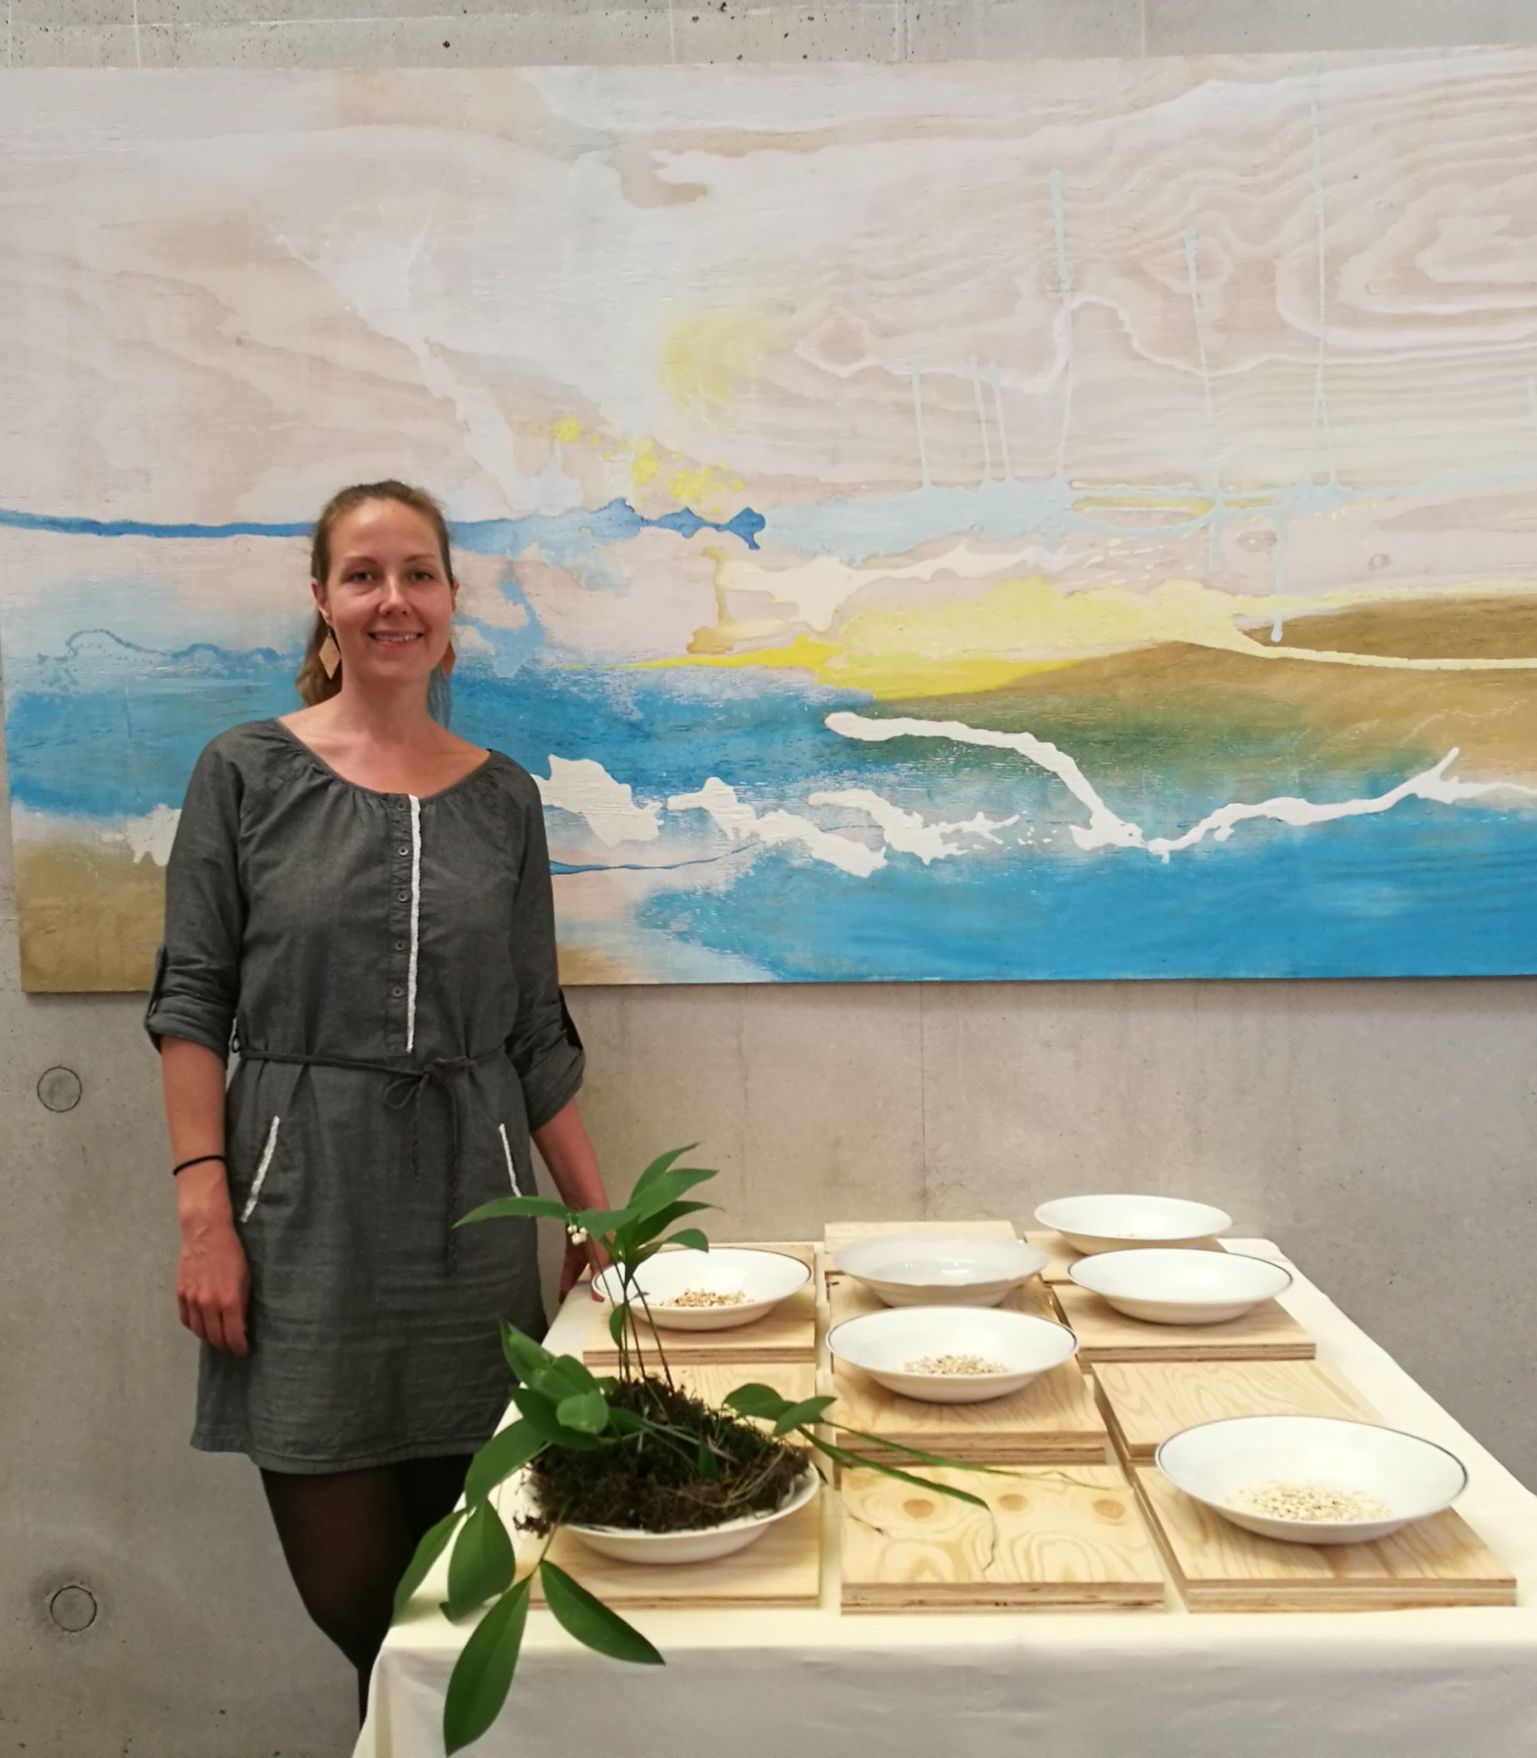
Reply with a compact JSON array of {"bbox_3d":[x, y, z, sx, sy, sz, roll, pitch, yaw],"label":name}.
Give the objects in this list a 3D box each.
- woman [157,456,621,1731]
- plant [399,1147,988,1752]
[{"bbox_3d":[-0.447,0.382,2.130,0.540,1.680,0.310,-2,2,-14],"label":"woman"},{"bbox_3d":[-0.045,0.365,1.291,0.385,0.310,0.350,-1,2,2],"label":"plant"}]

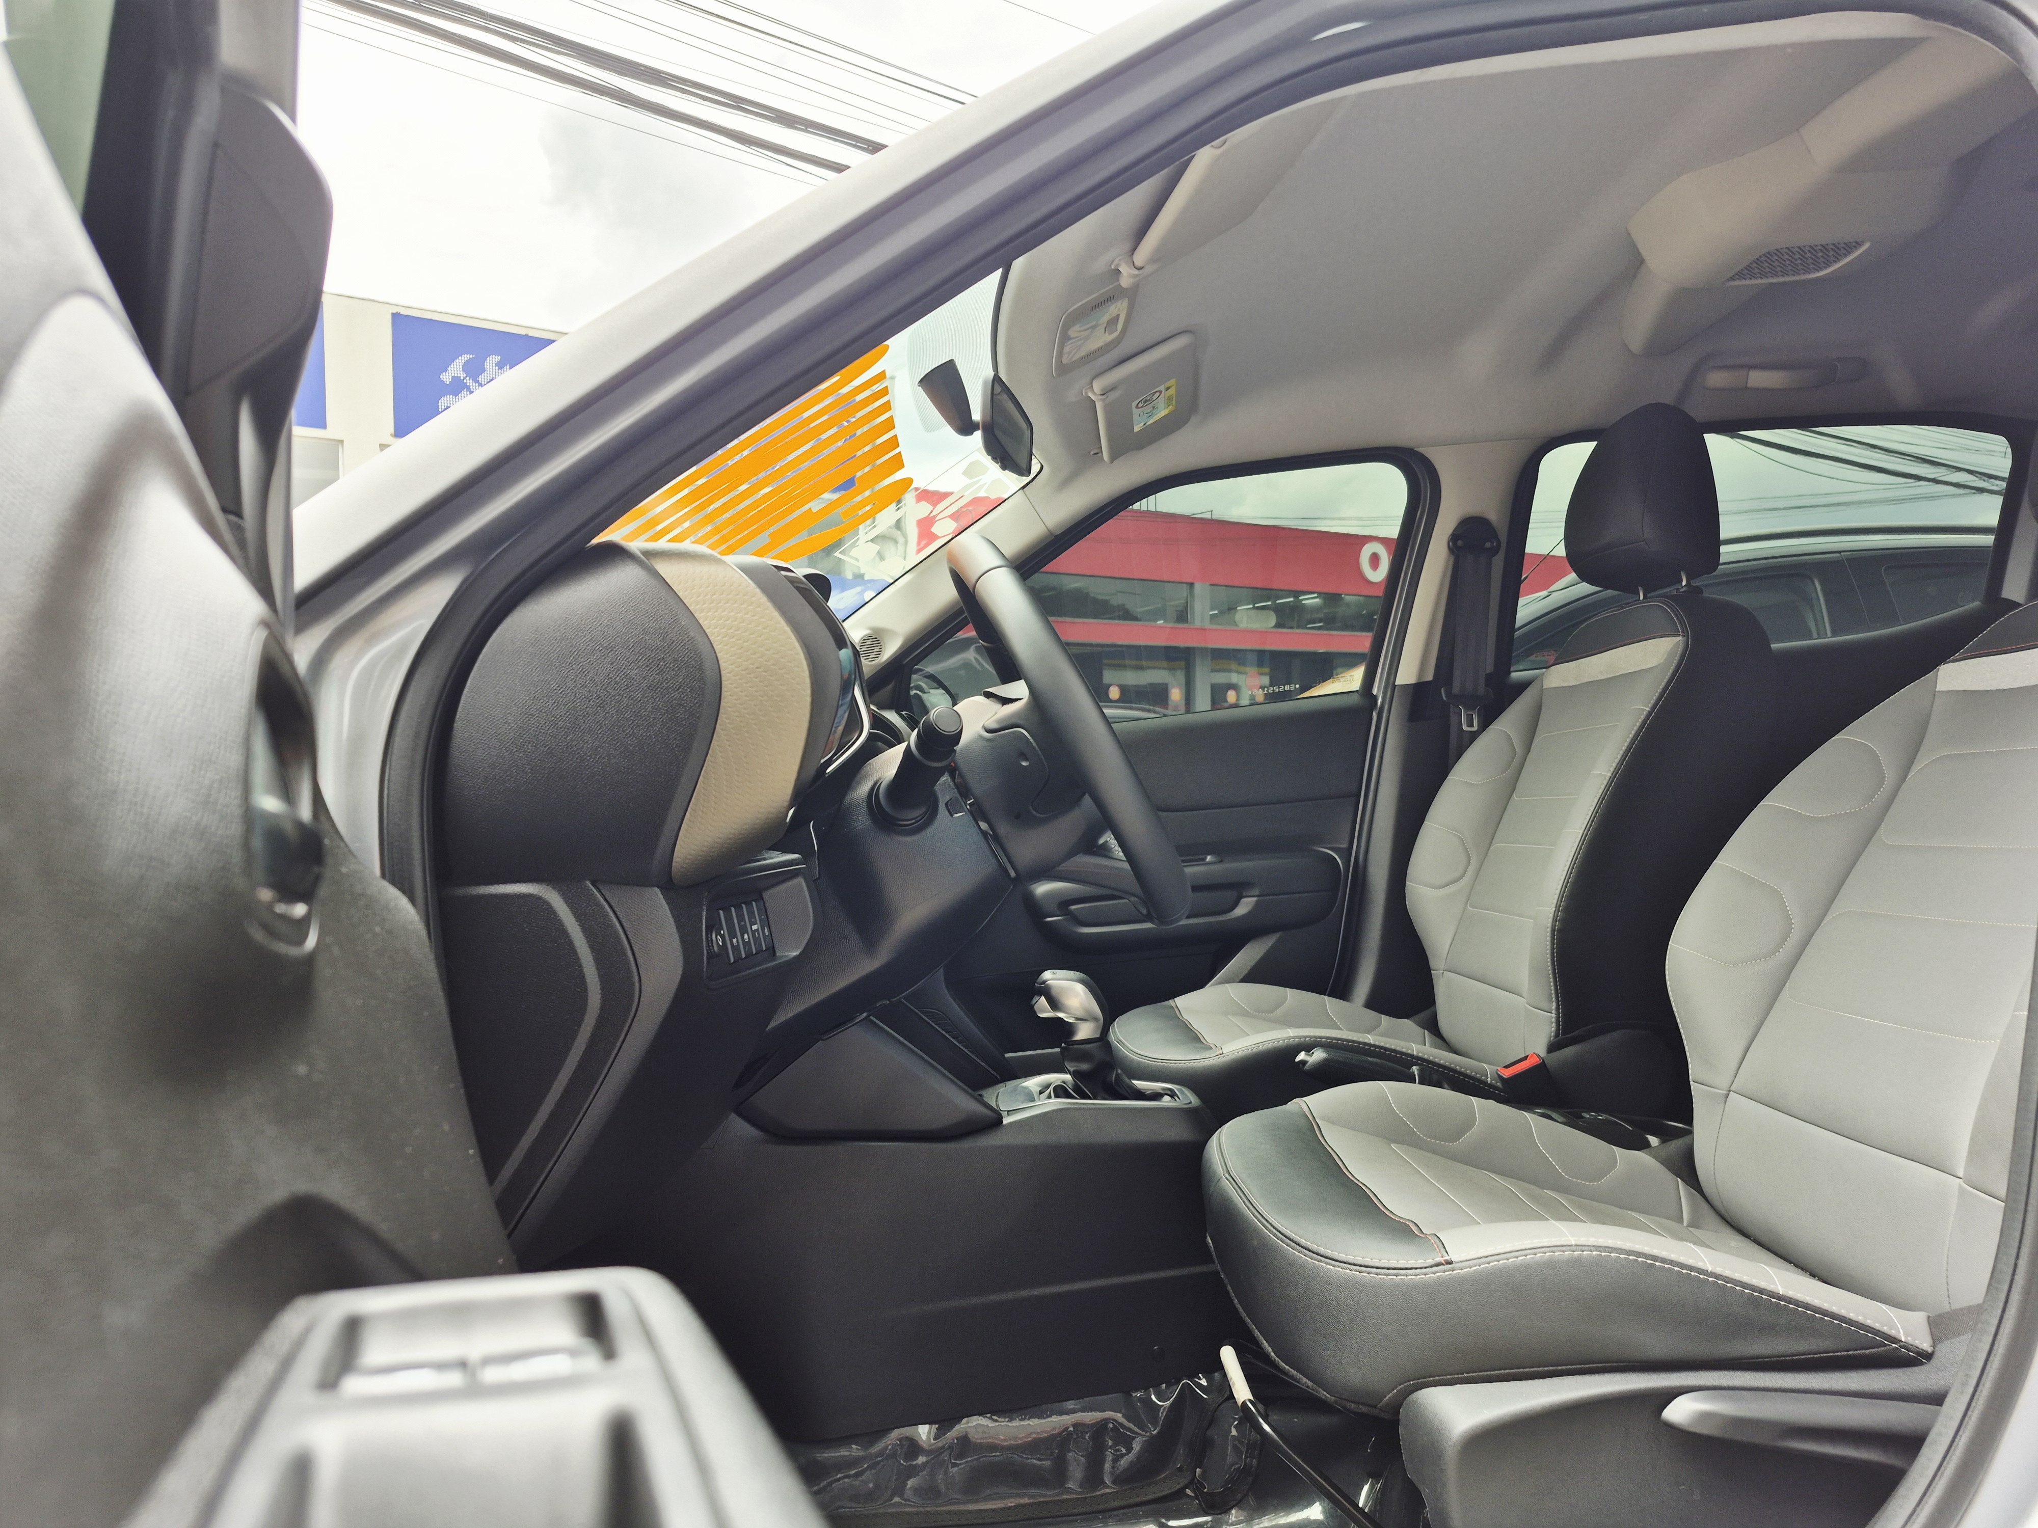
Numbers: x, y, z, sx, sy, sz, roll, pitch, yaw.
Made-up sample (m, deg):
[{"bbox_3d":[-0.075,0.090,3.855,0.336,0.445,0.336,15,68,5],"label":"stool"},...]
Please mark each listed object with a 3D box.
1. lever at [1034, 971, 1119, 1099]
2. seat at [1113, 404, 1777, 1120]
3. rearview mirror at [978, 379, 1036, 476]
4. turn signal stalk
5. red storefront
[{"bbox_3d":[0.060,0.282,1.410,0.085,0.128,0.050,-1,1,-3],"label":"lever"},{"bbox_3d":[0.508,0.033,1.810,0.770,1.000,0.510,-1,1,-3],"label":"seat"},{"bbox_3d":[-0.013,-0.354,1.420,0.032,0.058,0.230,3,2,9],"label":"rearview mirror"},{"bbox_3d":[-0.067,0.002,0.943,0.032,0.032,0.135,-1,-23,-17],"label":"turn signal stalk"},{"bbox_3d":[4.795,-2.081,27.061,17.500,4.800,3.000,-2,2,-34],"label":"red storefront"}]

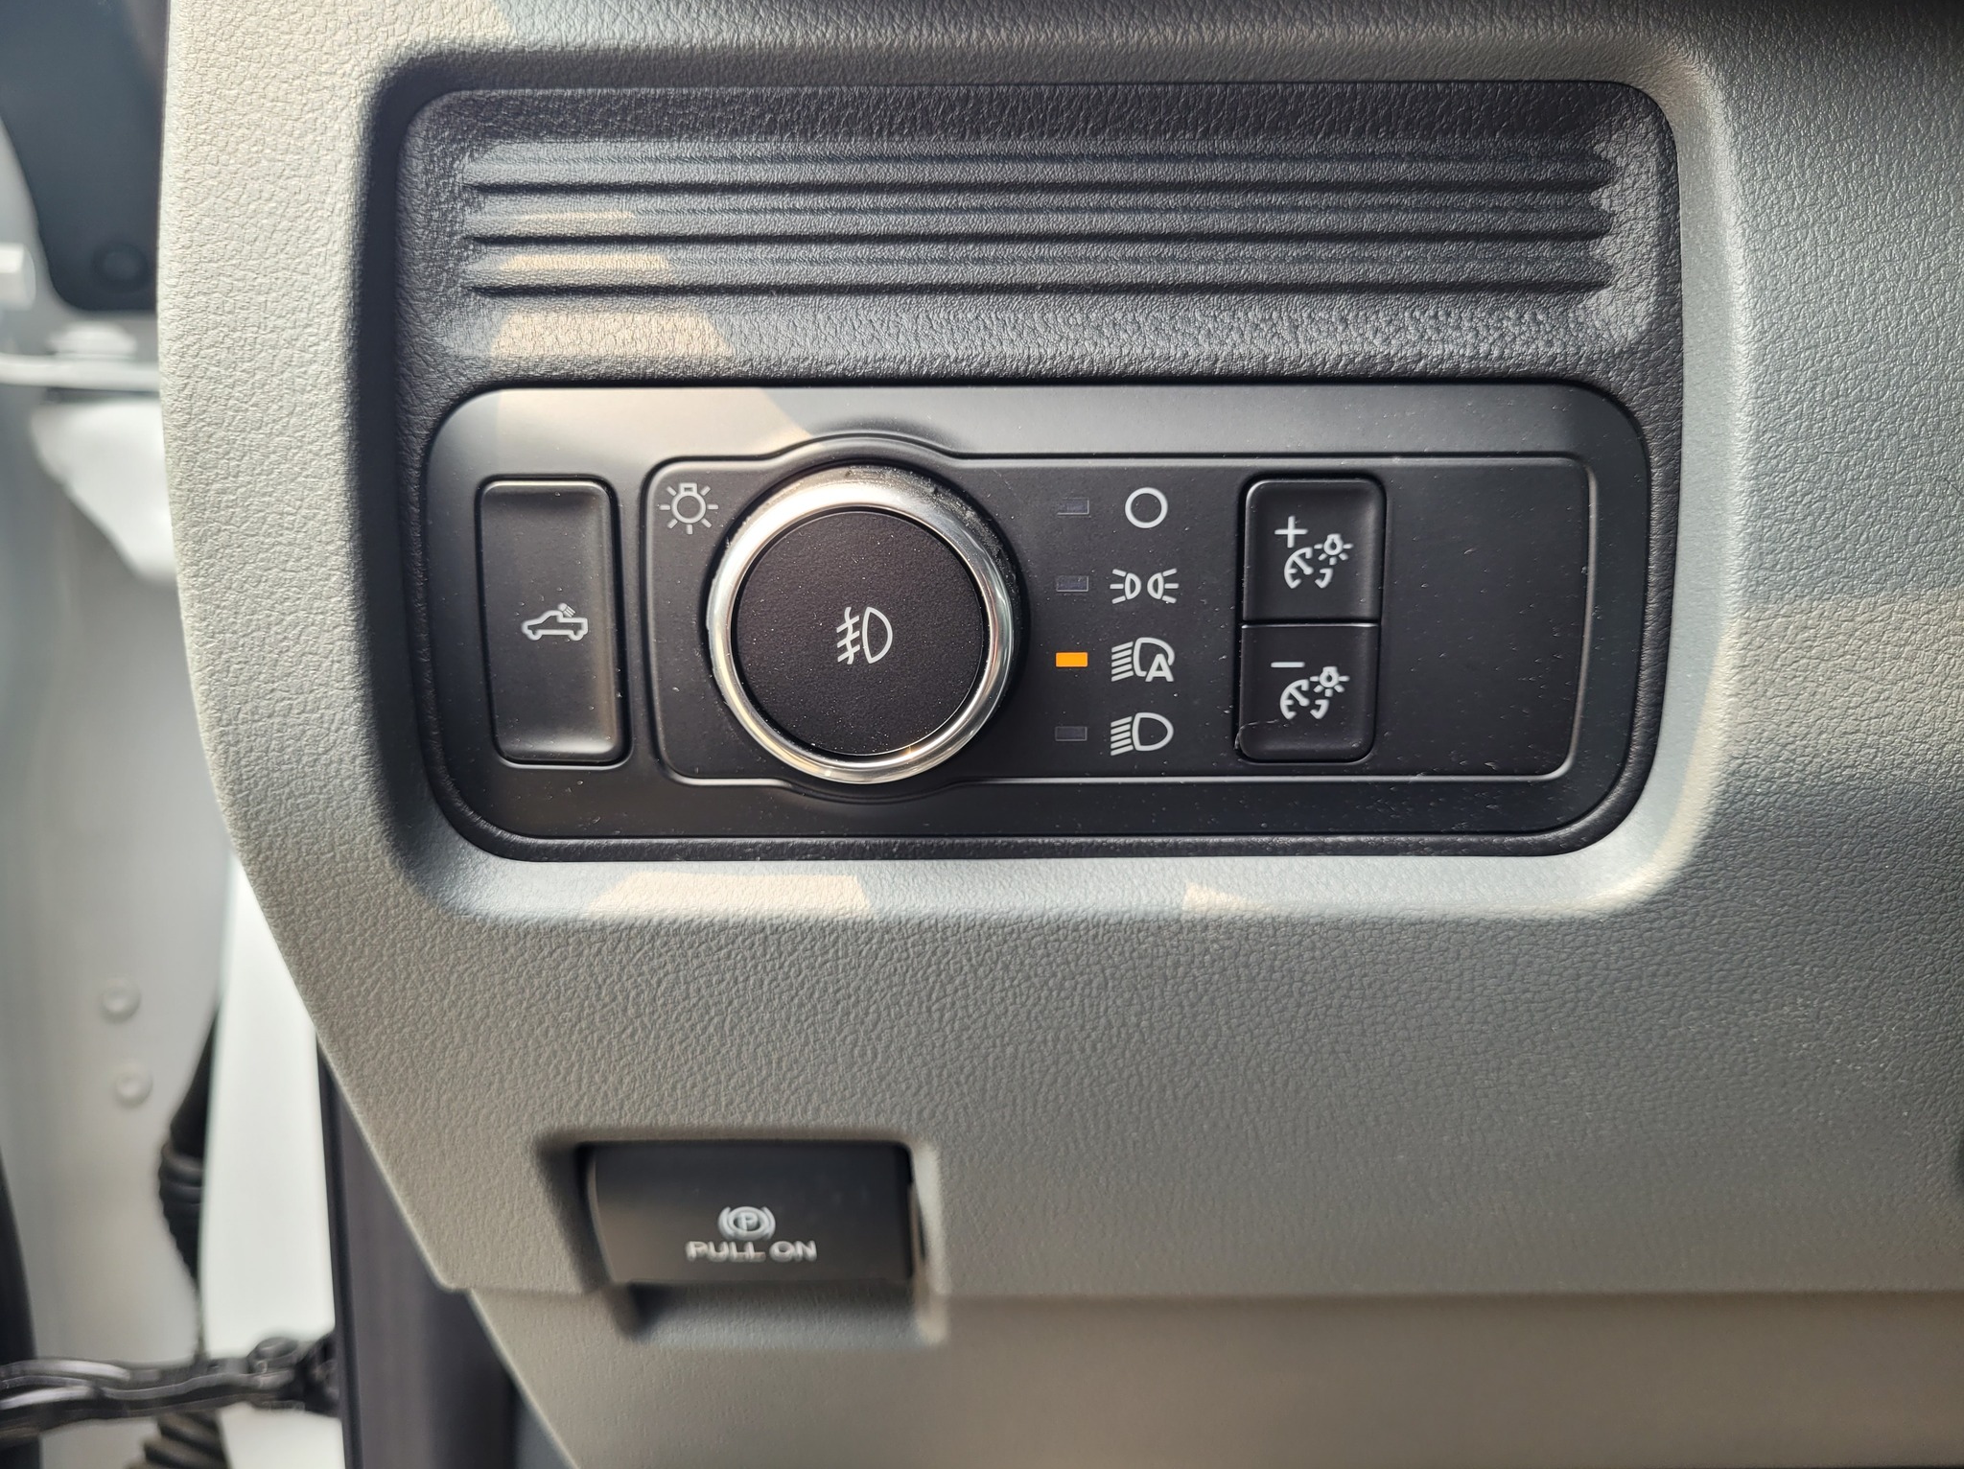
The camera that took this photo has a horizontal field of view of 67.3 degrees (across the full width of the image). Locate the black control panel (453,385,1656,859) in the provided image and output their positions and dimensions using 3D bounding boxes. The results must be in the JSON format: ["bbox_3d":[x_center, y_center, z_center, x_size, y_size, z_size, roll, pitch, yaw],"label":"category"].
[{"bbox_3d":[0.008,-0.015,0.196,0.163,0.061,0.026,0,10,0],"label":"black control panel"}]

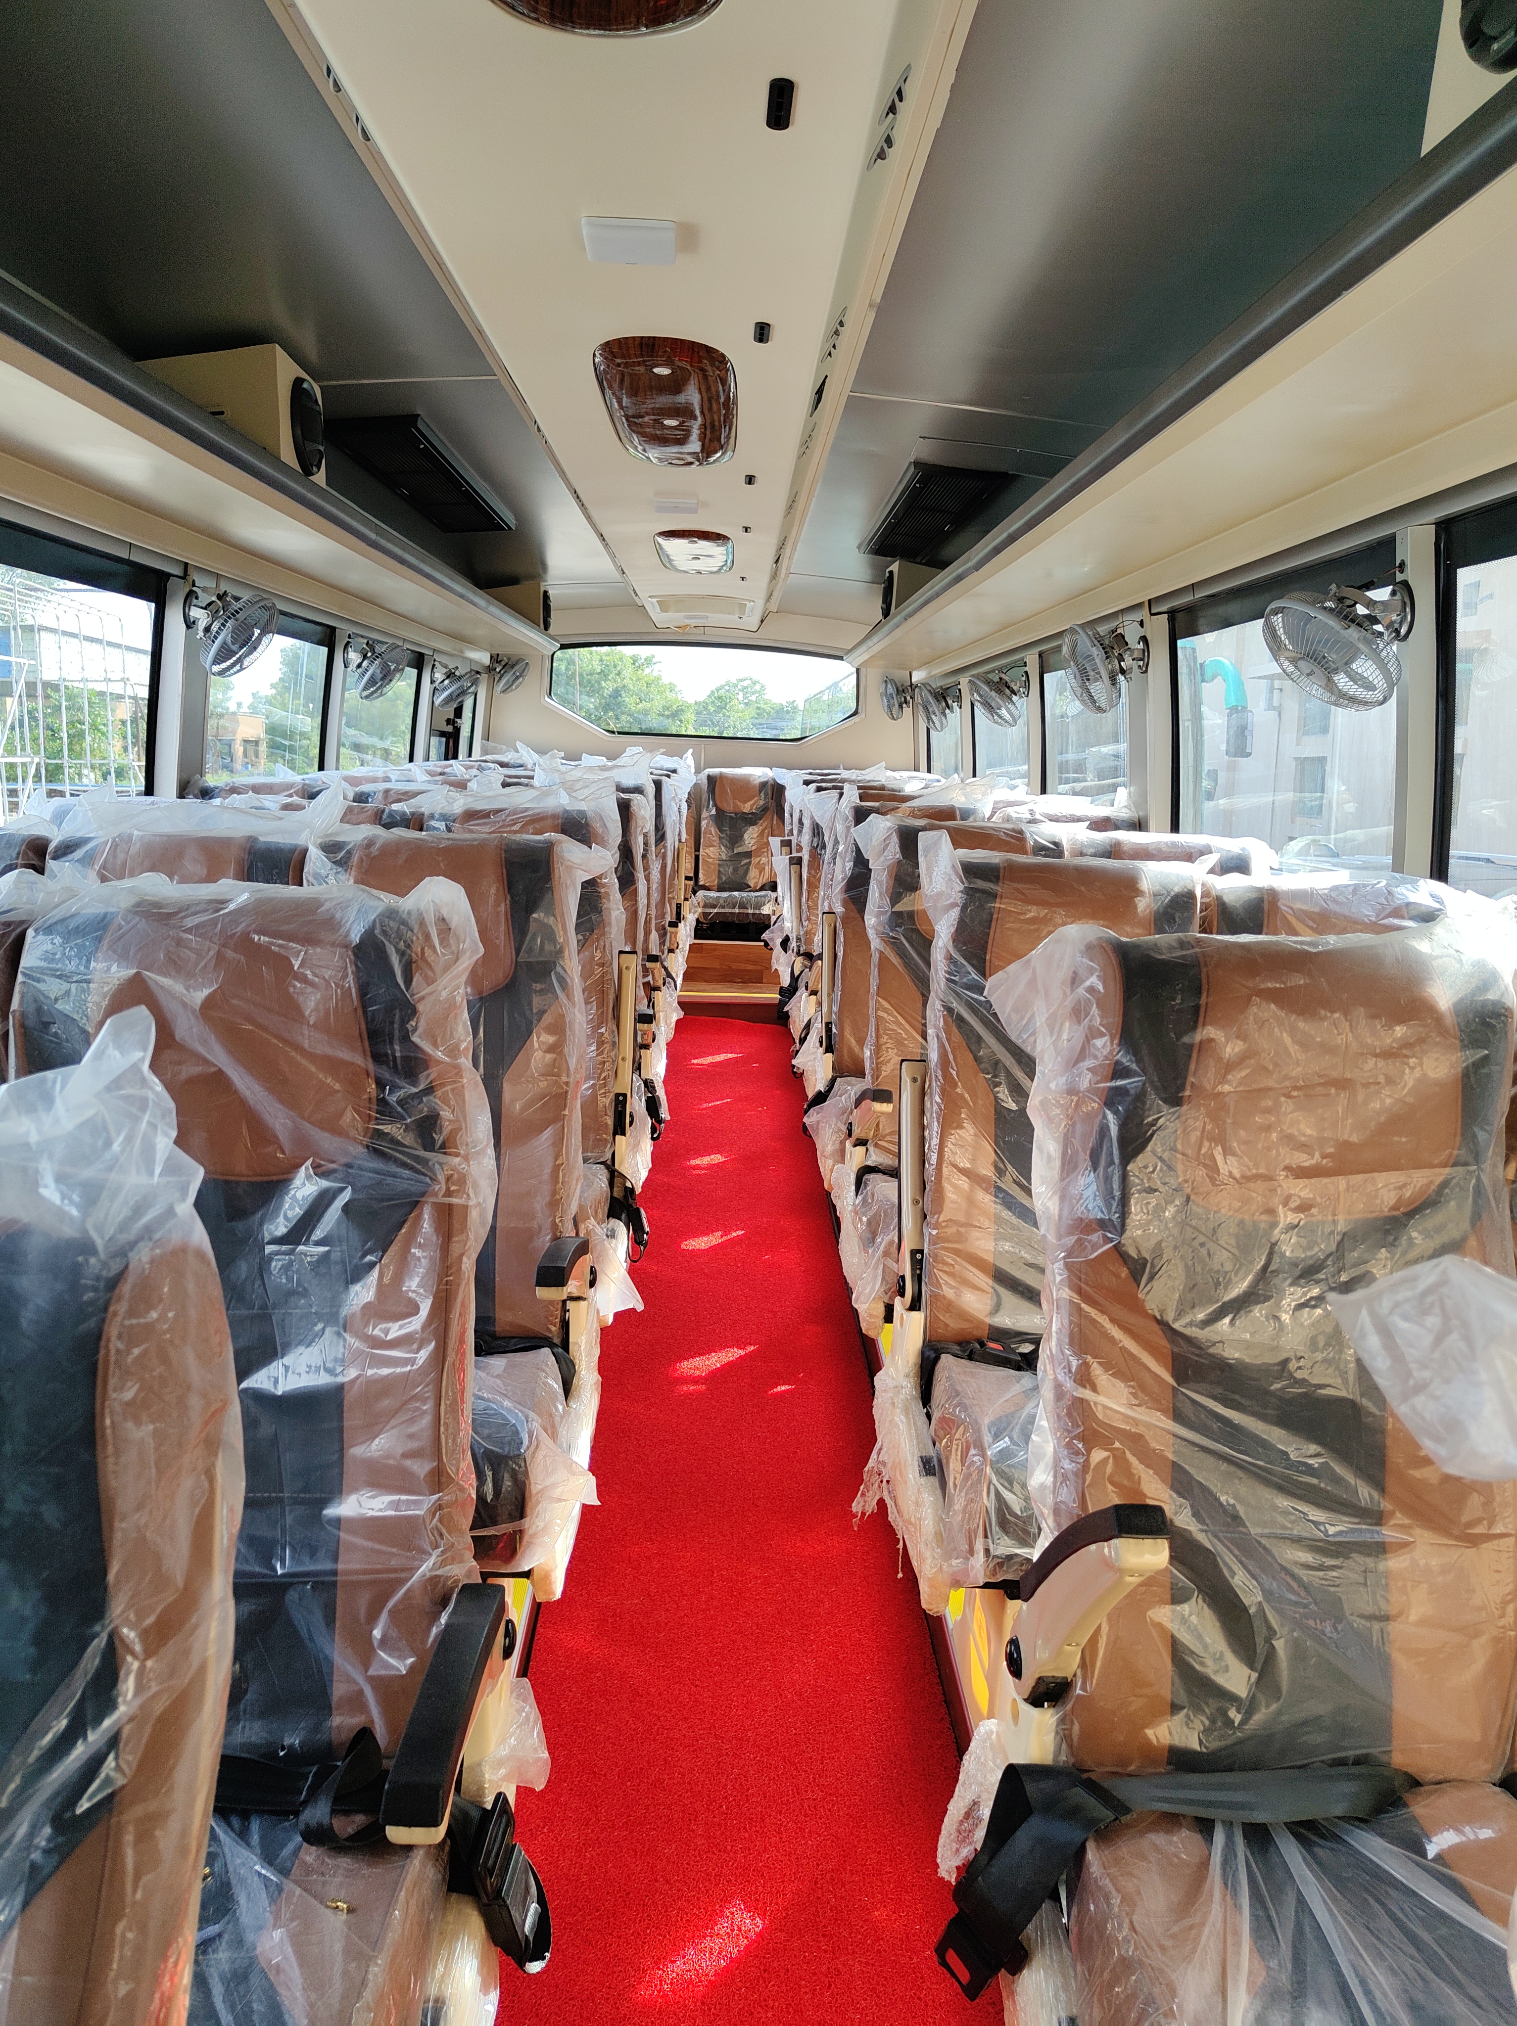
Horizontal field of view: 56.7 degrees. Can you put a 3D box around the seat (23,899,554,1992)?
[{"bbox_3d":[-0.432,0.396,1.020,0.440,0.950,0.660,2,10,-2],"label":"seat"}]

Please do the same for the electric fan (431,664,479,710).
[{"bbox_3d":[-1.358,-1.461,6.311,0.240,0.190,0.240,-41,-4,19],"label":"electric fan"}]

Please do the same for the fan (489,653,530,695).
[{"bbox_3d":[-1.356,-1.855,7.712,0.190,0.240,0.240,42,20,7],"label":"fan"}]

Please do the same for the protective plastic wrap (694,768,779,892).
[{"bbox_3d":[-0.127,-0.988,7.613,0.450,0.680,0.330,1,11,-1],"label":"protective plastic wrap"}]

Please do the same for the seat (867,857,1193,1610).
[{"bbox_3d":[0.418,0.327,1.944,0.430,1.040,0.720,1,11,-1],"label":"seat"}]

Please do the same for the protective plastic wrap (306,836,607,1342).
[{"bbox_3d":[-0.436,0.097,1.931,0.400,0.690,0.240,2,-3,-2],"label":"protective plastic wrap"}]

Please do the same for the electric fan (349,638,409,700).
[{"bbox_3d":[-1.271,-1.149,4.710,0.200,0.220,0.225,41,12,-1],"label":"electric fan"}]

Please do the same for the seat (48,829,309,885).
[{"bbox_3d":[-0.912,0.291,1.949,0.420,1.040,0.720,1,11,-1],"label":"seat"}]

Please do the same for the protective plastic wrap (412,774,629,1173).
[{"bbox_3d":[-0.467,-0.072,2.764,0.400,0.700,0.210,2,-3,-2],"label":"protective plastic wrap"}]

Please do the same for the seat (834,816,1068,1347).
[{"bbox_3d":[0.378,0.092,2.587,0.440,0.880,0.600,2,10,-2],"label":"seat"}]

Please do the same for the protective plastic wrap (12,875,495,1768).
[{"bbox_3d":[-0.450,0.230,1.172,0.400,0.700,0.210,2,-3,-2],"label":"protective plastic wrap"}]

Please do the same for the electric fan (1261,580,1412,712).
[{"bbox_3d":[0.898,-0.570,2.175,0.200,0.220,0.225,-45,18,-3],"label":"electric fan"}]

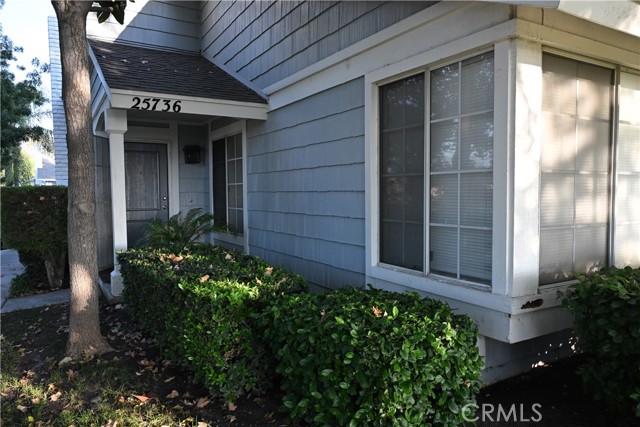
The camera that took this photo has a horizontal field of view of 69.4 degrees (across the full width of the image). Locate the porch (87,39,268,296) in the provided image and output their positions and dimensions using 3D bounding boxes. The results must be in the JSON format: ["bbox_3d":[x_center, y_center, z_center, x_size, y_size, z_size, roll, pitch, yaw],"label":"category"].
[{"bbox_3d":[-2.216,-0.977,6.788,1.928,3.699,2.873,-2,3,-30],"label":"porch"}]

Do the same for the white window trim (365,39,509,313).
[{"bbox_3d":[0.841,-0.284,3.578,0.120,1.797,1.575,-2,3,-30],"label":"white window trim"}]

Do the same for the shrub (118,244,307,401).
[{"bbox_3d":[-1.069,0.792,4.205,1.008,0.706,2.520,-2,3,-30],"label":"shrub"}]

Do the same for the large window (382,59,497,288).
[{"bbox_3d":[0.851,-0.306,3.561,0.090,1.555,1.210,-2,3,-30],"label":"large window"}]

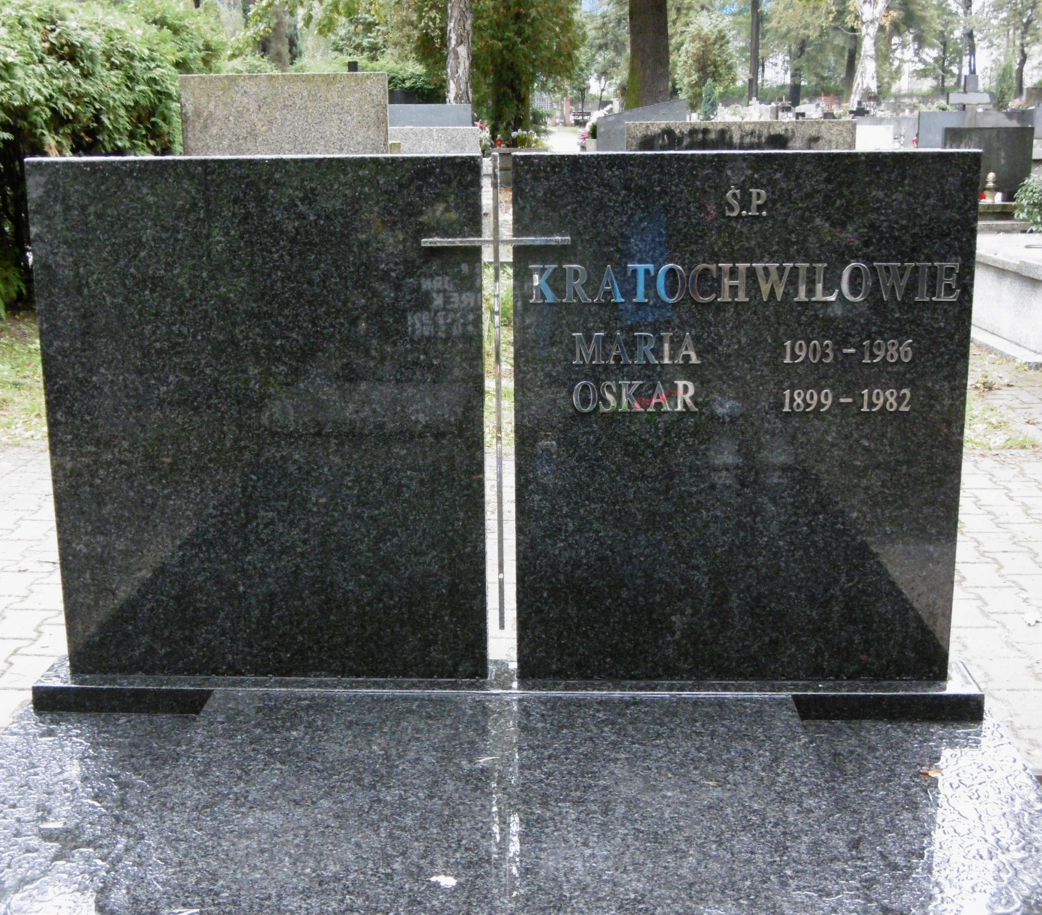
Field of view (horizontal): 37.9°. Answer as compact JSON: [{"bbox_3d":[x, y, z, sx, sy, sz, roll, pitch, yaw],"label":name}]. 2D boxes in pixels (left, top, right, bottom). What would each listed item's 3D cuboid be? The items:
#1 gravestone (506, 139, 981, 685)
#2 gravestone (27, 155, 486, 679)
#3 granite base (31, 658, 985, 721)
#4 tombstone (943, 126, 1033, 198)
[{"bbox_3d":[0.363,-0.055,2.553,0.742,0.897,0.060,0,14,2],"label":"gravestone"},{"bbox_3d":[-0.429,-0.056,2.585,0.740,0.897,0.060,0,14,2],"label":"gravestone"},{"bbox_3d":[-0.029,0.405,2.673,1.630,0.046,0.150,0,14,2],"label":"granite base"},{"bbox_3d":[4.064,-2.552,13.203,0.780,0.660,0.100,0,14,2],"label":"tombstone"}]

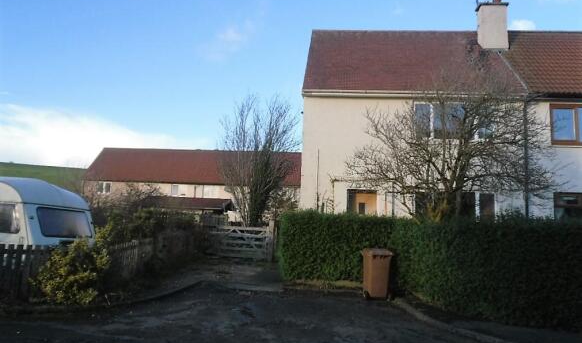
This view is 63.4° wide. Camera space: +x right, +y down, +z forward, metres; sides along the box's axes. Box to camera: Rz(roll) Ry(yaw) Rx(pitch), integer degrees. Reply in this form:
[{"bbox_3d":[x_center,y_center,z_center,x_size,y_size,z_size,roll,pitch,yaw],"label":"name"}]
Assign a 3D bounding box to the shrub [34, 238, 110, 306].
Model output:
[{"bbox_3d":[-3.957,1.807,8.538,1.330,1.170,1.100,2,-8,3],"label":"shrub"}]

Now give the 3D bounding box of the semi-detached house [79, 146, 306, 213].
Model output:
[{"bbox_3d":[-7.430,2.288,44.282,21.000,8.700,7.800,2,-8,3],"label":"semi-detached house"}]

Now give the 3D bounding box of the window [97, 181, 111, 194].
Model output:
[{"bbox_3d":[-16.400,1.432,41.428,1.350,1.000,0.130,2,-8,3],"label":"window"}]

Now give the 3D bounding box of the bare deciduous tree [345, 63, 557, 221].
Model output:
[{"bbox_3d":[3.844,-0.045,11.452,5.000,5.400,4.500,2,-8,3],"label":"bare deciduous tree"}]

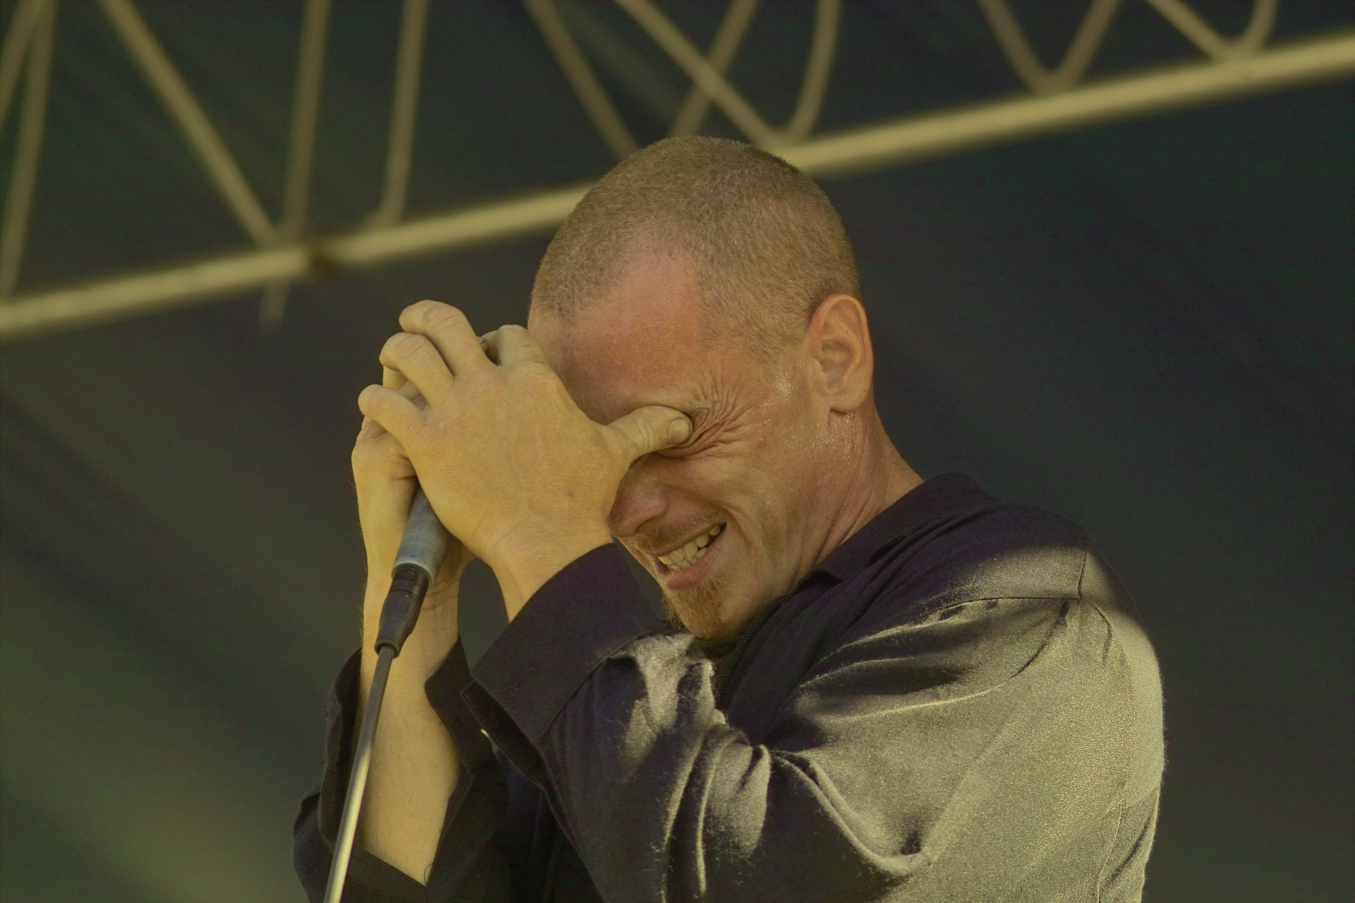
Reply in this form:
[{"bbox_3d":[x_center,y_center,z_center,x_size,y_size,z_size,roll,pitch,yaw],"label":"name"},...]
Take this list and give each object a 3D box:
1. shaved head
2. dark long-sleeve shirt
[{"bbox_3d":[0.016,-0.088,3.610,0.190,0.160,0.160,-33,22,-35],"label":"shaved head"},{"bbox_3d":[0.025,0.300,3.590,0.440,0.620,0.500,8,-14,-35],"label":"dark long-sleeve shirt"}]

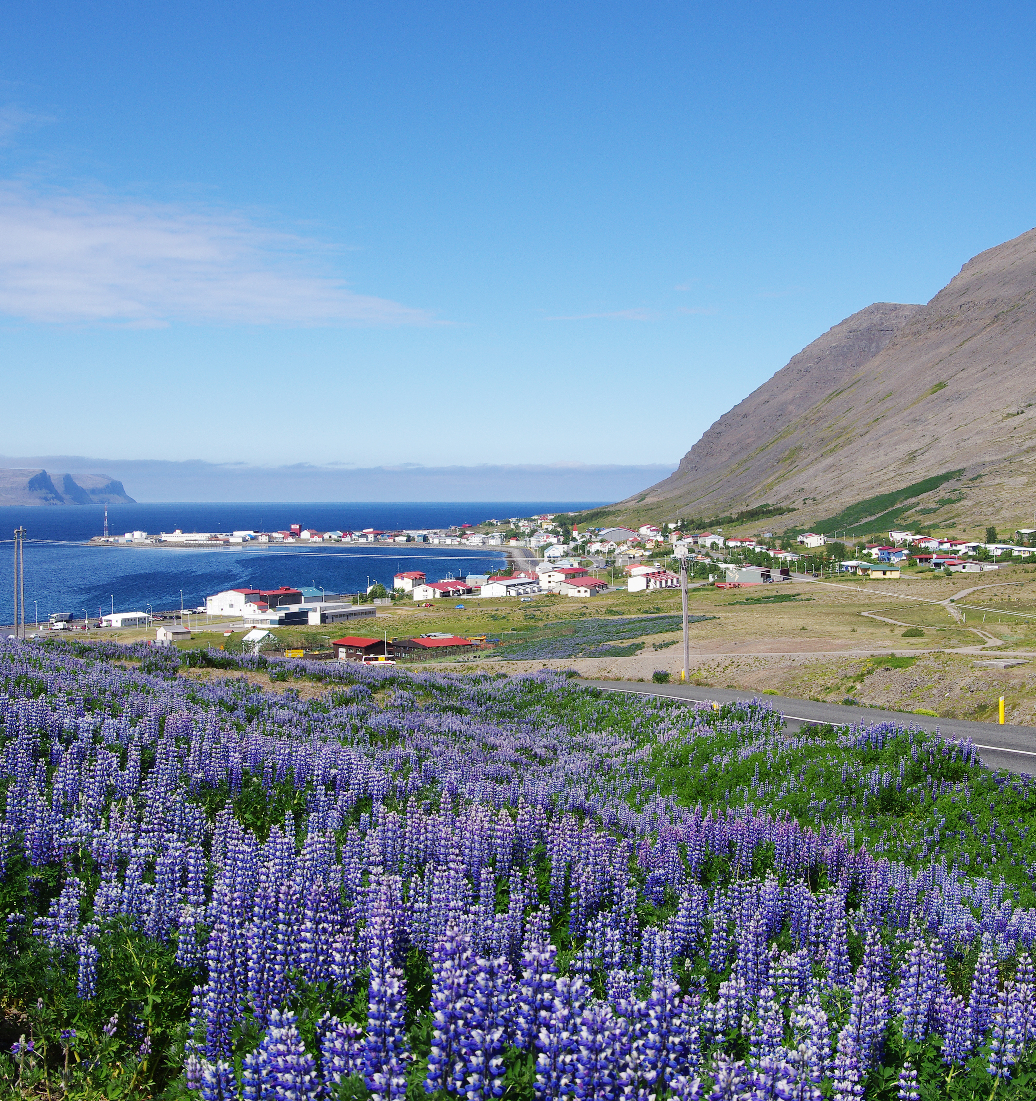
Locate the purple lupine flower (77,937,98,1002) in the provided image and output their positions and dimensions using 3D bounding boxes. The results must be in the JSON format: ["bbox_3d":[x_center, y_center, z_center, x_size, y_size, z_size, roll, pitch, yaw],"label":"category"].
[{"bbox_3d":[-1.064,1.035,4.100,0.053,0.158,0.053,0,2,0],"label":"purple lupine flower"}]

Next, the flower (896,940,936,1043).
[{"bbox_3d":[0.816,0.900,3.400,0.065,0.215,0.065,3,2,0],"label":"flower"}]

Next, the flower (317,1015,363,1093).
[{"bbox_3d":[-0.279,0.788,2.600,0.066,0.125,0.066,0,2,0],"label":"flower"}]

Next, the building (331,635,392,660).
[{"bbox_3d":[-36.009,23.072,389.517,9.168,4.700,11.938,-2,3,-44],"label":"building"}]

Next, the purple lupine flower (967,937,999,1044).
[{"bbox_3d":[0.981,0.927,3.500,0.060,0.220,0.060,4,2,0],"label":"purple lupine flower"}]

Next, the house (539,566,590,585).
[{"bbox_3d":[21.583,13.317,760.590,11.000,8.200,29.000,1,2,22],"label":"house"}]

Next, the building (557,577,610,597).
[{"bbox_3d":[23.958,13.505,614.385,10.871,6.045,25.377,1,2,26],"label":"building"}]

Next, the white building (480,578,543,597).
[{"bbox_3d":[-2.242,13.849,624.842,10.885,5.604,29.930,1,2,26],"label":"white building"}]

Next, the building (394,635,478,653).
[{"bbox_3d":[-20.084,22.999,391.458,14.039,4.600,12.415,-2,3,-44],"label":"building"}]

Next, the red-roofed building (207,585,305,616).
[{"bbox_3d":[-87.431,16.030,552.900,15.579,8.190,33.204,1,2,26],"label":"red-roofed building"}]

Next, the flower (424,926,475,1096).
[{"bbox_3d":[-0.098,0.651,2.350,0.064,0.245,0.064,2,2,0],"label":"flower"}]

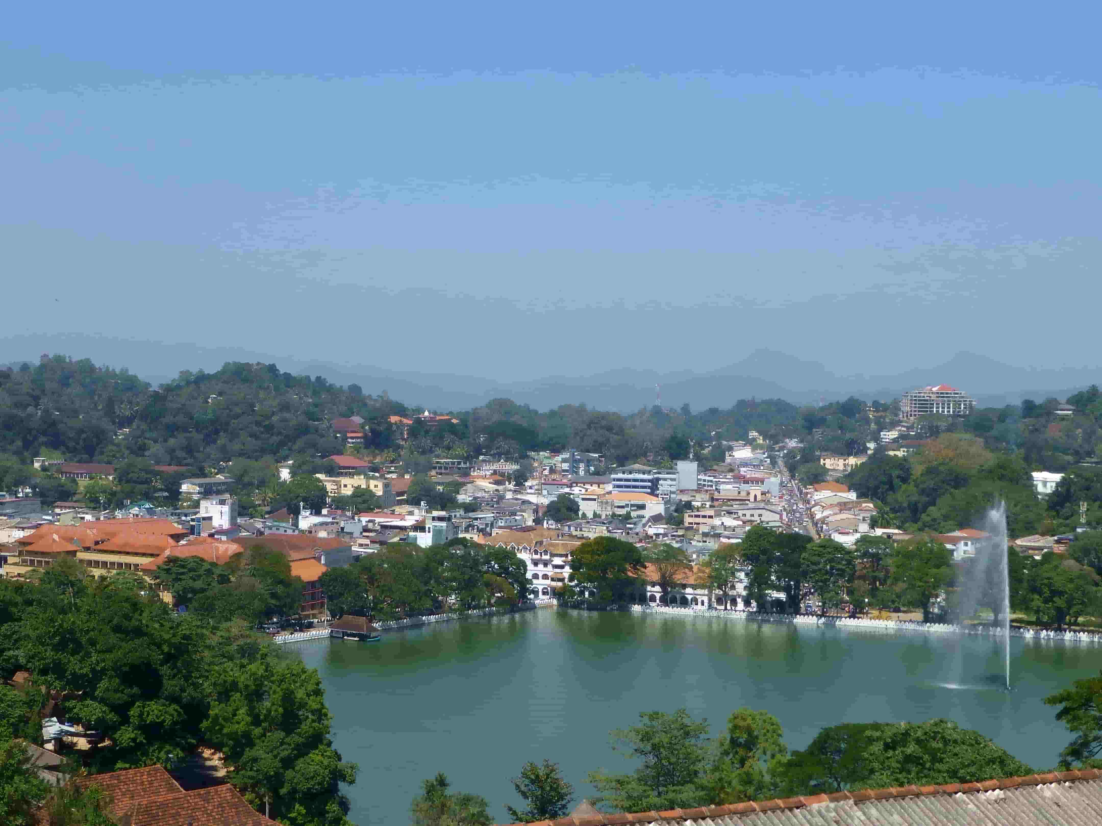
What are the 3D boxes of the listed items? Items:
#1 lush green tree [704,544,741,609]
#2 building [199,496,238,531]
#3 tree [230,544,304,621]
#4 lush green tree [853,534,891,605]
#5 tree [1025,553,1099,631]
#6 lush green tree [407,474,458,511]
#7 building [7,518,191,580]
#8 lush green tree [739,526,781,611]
[{"bbox_3d":[49.130,46.920,428.000,10.840,19.210,10.800,0,0,7],"label":"lush green tree"},{"bbox_3d":[-147.840,46.130,665.000,13.000,17.500,11.000,0,1,12],"label":"building"},{"bbox_3d":[-89.320,53.280,470.000,22.500,24.000,21.000,0,1,-11],"label":"tree"},{"bbox_3d":[89.950,44.380,418.000,11.500,20.680,11.500,0,0,12],"label":"lush green tree"},{"bbox_3d":[155.290,54.590,455.000,22.000,23.500,20.000,0,1,19],"label":"tree"},{"bbox_3d":[-62.330,42.230,785.000,26.000,20.000,22.000,0,0,0],"label":"lush green tree"},{"bbox_3d":[-169.170,51.230,560.000,54.000,18.000,46.000,0,0,37],"label":"building"},{"bbox_3d":[69.200,51.550,495.000,14.000,28.000,14.000,0,1,8],"label":"lush green tree"}]

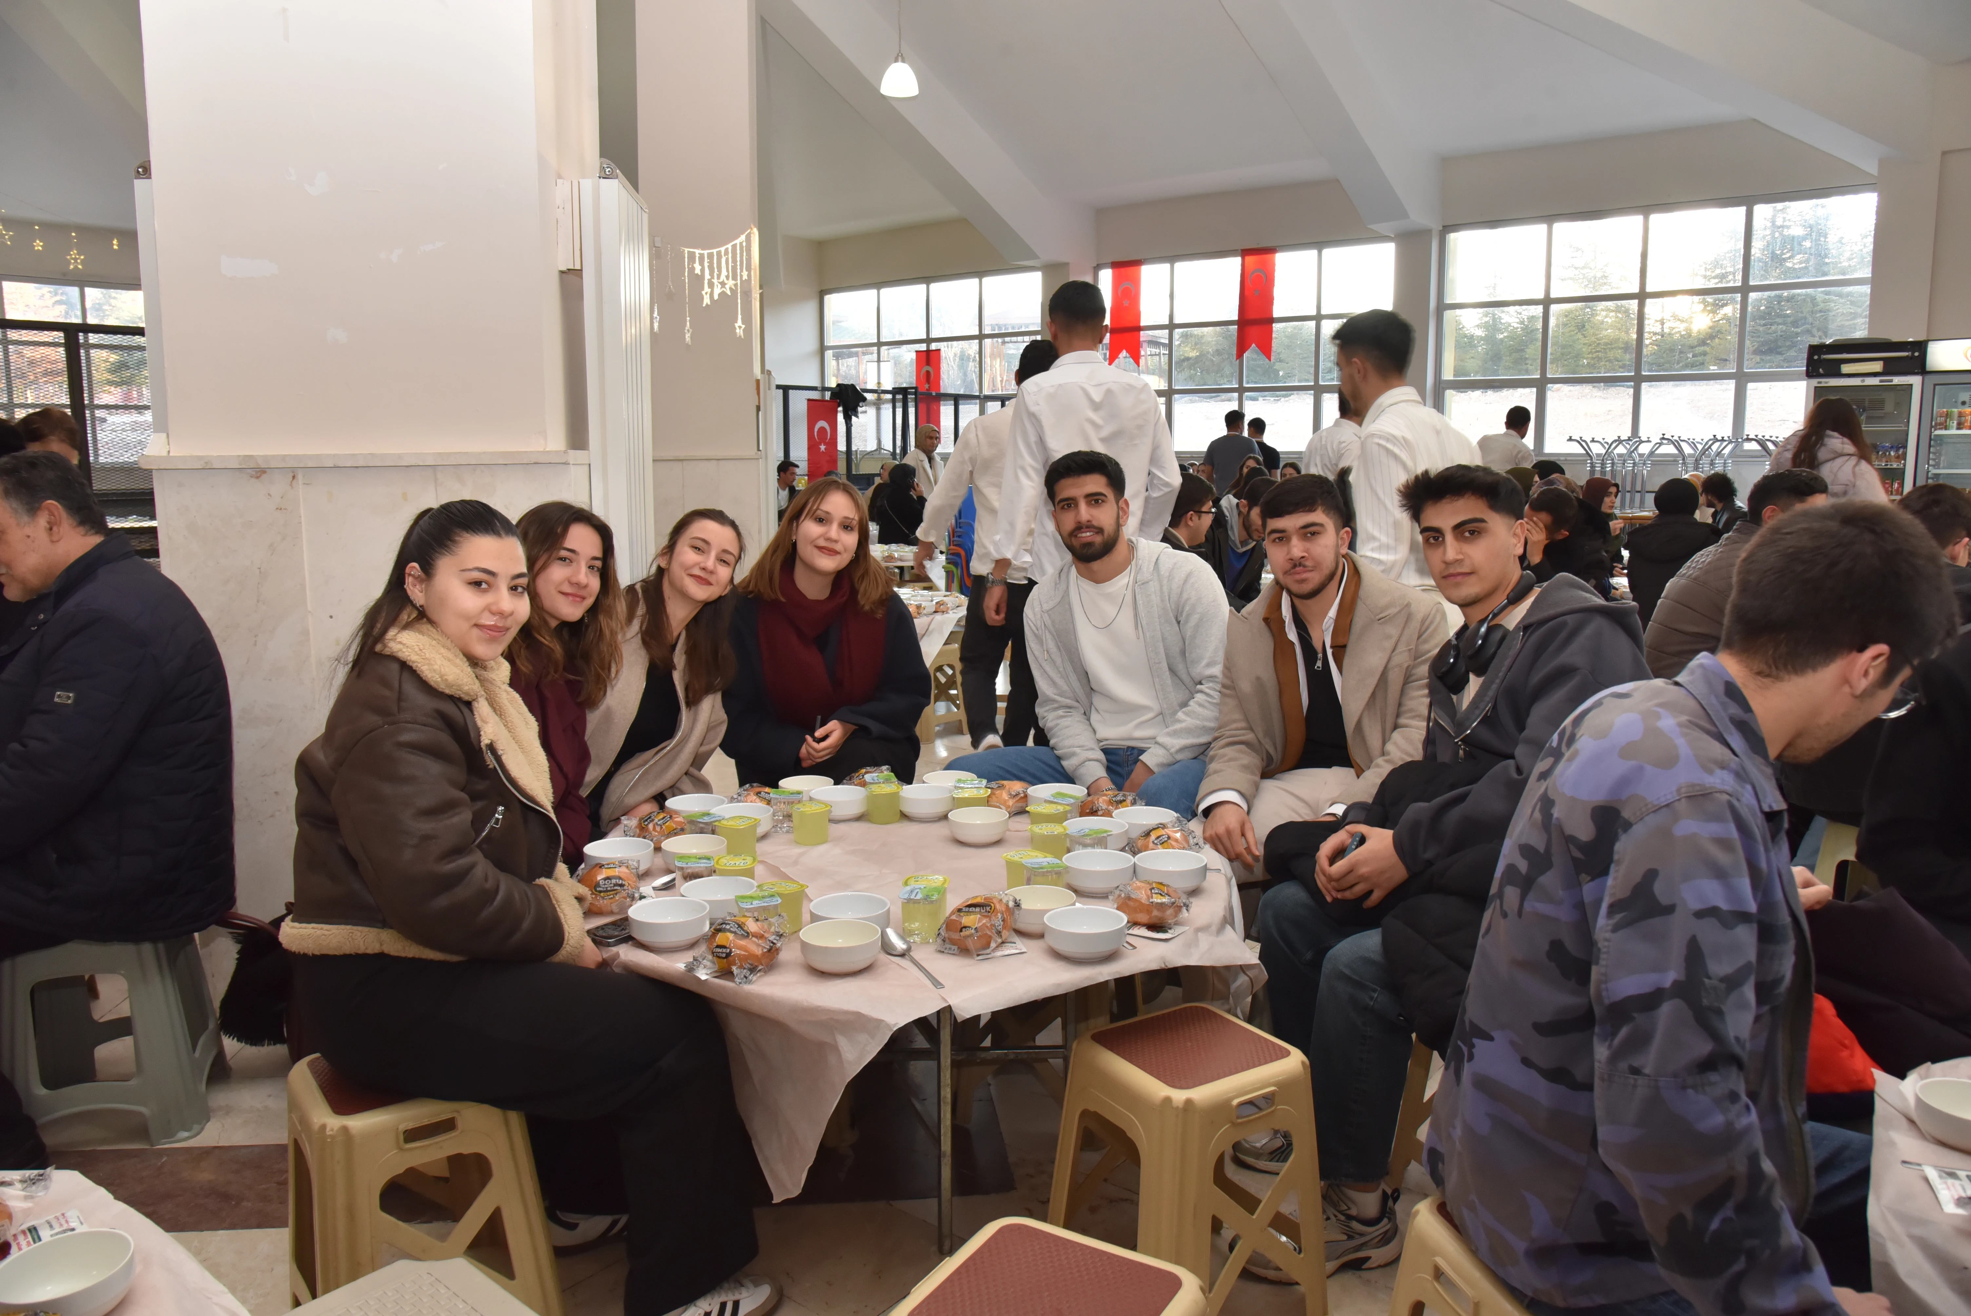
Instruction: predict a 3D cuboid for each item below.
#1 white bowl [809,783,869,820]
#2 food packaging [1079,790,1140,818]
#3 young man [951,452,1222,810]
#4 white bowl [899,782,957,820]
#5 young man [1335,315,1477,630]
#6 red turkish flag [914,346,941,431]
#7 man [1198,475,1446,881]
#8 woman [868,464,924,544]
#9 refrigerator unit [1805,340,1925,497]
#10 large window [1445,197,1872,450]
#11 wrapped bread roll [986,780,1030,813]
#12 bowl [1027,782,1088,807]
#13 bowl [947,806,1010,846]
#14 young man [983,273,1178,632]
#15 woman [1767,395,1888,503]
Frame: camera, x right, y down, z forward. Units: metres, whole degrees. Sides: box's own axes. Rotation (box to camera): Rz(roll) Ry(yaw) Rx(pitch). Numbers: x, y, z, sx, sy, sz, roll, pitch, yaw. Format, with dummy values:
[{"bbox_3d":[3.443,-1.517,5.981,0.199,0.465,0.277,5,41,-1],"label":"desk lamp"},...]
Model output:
[{"bbox_3d":[-0.308,0.303,2.743,0.120,0.054,0.120,0,8,0],"label":"white bowl"},{"bbox_3d":[0.255,0.304,2.712,0.125,0.062,0.100,0,8,0],"label":"food packaging"},{"bbox_3d":[0.240,0.181,3.159,0.660,1.350,0.780,2,9,13],"label":"young man"},{"bbox_3d":[-0.125,0.313,2.817,0.122,0.056,0.122,0,8,0],"label":"white bowl"},{"bbox_3d":[1.095,-0.035,3.574,0.520,1.758,0.360,-5,9,-30],"label":"young man"},{"bbox_3d":[-0.636,-2.900,14.600,0.360,1.070,0.040,6,10,34],"label":"red turkish flag"},{"bbox_3d":[0.680,0.253,2.775,0.600,1.320,0.800,6,10,34],"label":"man"},{"bbox_3d":[-0.674,-0.912,10.993,0.480,1.394,0.650,3,8,18],"label":"woman"},{"bbox_3d":[5.289,-0.842,7.955,0.620,2.020,0.650,6,10,35],"label":"refrigerator unit"},{"bbox_3d":[4.774,-2.395,9.593,2.780,1.770,0.120,6,10,35],"label":"large window"},{"bbox_3d":[0.045,0.292,2.781,0.105,0.065,0.100,0,8,0],"label":"wrapped bread roll"},{"bbox_3d":[0.148,0.301,2.700,0.122,0.056,0.122,0,8,0],"label":"bowl"},{"bbox_3d":[-0.013,0.338,2.594,0.122,0.056,0.122,0,8,0],"label":"bowl"},{"bbox_3d":[0.280,-0.191,4.014,0.580,1.840,0.380,0,8,-2],"label":"young man"},{"bbox_3d":[3.603,-0.288,5.717,0.500,1.666,0.360,5,9,29],"label":"woman"}]

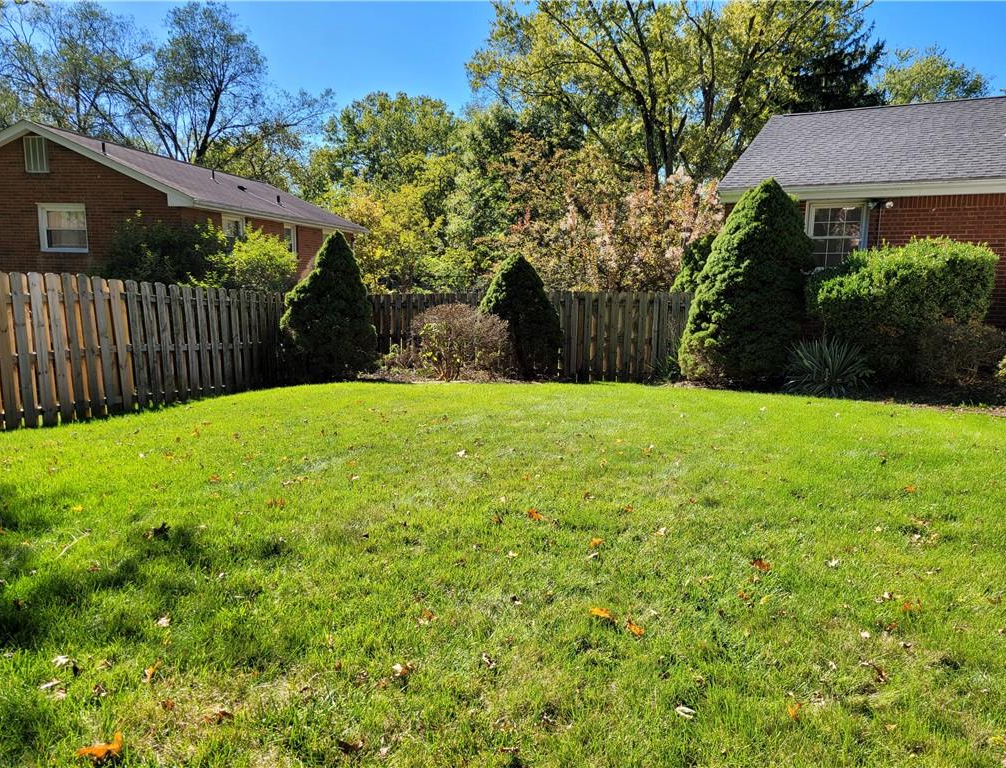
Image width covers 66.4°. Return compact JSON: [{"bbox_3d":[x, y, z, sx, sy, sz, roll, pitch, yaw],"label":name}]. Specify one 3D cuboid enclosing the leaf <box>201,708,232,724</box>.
[{"bbox_3d":[-1.032,1.202,2.781,0.115,0.035,0.075,-3,9,-21],"label":"leaf"}]

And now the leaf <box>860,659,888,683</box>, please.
[{"bbox_3d":[1.471,1.133,3.045,0.110,0.040,0.090,5,9,27],"label":"leaf"}]

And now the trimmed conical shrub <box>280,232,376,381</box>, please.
[{"bbox_3d":[-3.156,-1.419,13.800,1.694,2.552,1.694,-1,8,-13],"label":"trimmed conical shrub"}]

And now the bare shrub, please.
[{"bbox_3d":[-0.758,-0.773,13.800,1.826,1.365,1.680,0,8,-3],"label":"bare shrub"}]

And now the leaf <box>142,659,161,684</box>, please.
[{"bbox_3d":[-1.426,1.167,3.119,0.065,0.040,0.100,-3,9,-26],"label":"leaf"}]

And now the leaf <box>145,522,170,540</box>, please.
[{"bbox_3d":[-2.268,0.960,5.047,0.120,0.050,0.110,-3,9,-25],"label":"leaf"}]

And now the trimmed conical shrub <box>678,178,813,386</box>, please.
[{"bbox_3d":[3.723,-1.571,11.700,1.997,3.021,1.997,3,8,17],"label":"trimmed conical shrub"}]

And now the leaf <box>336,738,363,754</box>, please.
[{"bbox_3d":[-0.510,1.217,2.582,0.090,0.035,0.060,-1,8,-12],"label":"leaf"}]

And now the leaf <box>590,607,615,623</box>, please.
[{"bbox_3d":[0.469,1.086,3.626,0.115,0.035,0.080,2,8,8],"label":"leaf"}]

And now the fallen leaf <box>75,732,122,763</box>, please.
[{"bbox_3d":[-1.356,1.220,2.590,0.150,0.050,0.100,-4,9,-29],"label":"fallen leaf"}]

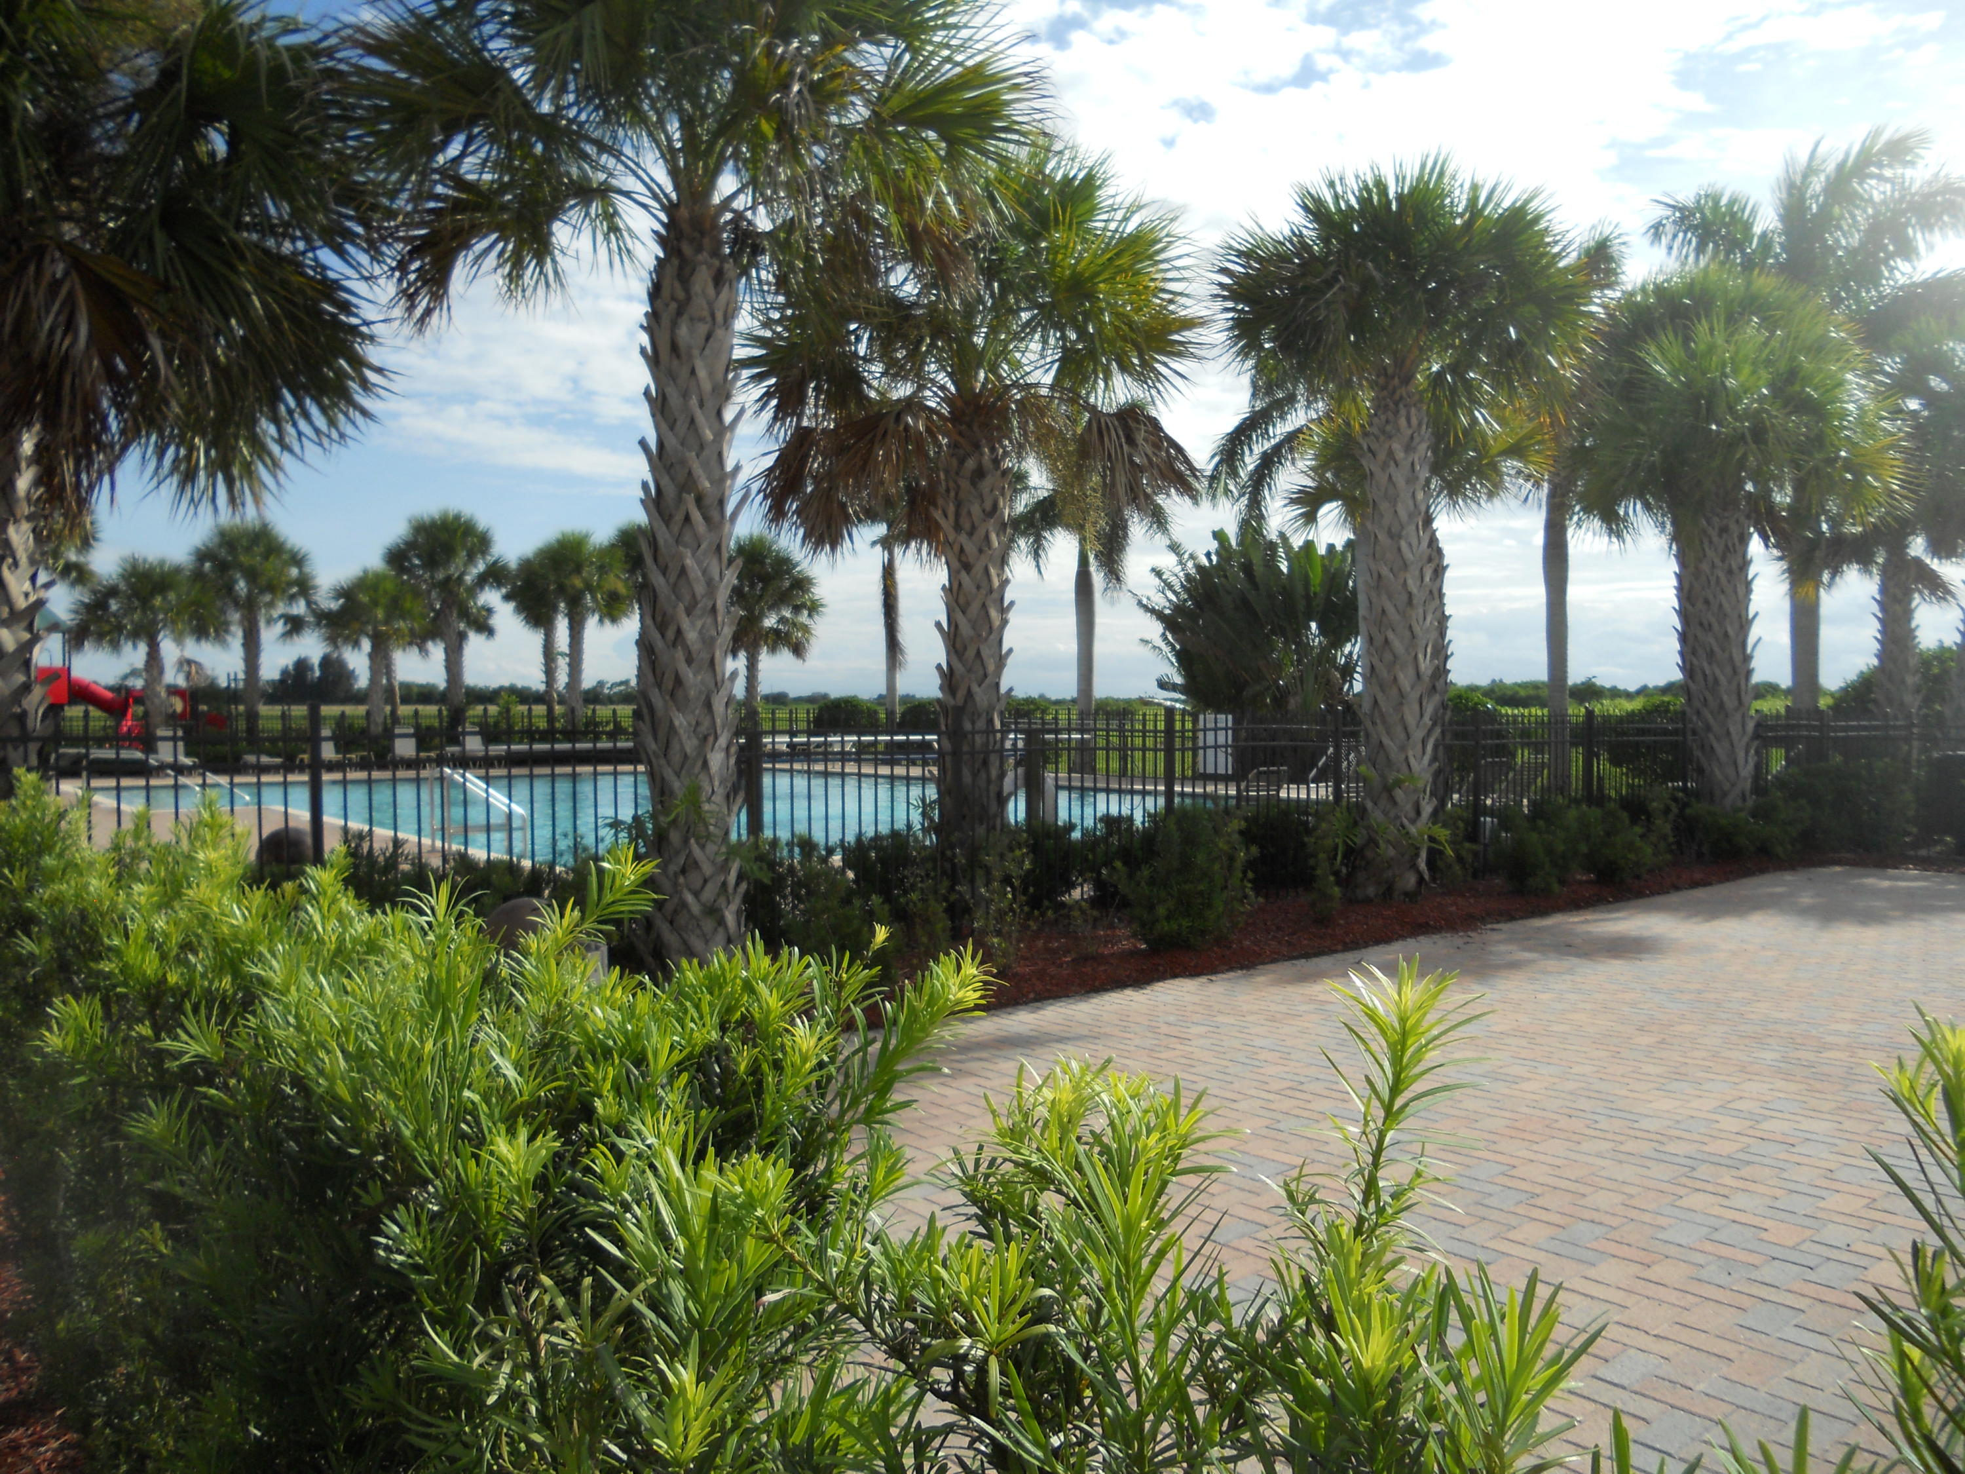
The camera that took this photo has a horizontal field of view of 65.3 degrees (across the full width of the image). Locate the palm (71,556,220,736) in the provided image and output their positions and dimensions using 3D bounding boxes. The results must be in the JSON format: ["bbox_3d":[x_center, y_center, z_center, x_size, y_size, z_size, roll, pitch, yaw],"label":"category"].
[{"bbox_3d":[-20.743,-1.960,38.000,3.650,5.020,3.500,-1,2,0],"label":"palm"}]

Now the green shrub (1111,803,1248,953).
[{"bbox_3d":[1.200,0.811,9.219,0.840,0.840,0.780,0,1,0],"label":"green shrub"}]

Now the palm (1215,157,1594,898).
[{"bbox_3d":[3.195,-1.580,11.600,2.870,5.610,2.870,-1,2,0],"label":"palm"}]

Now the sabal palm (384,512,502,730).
[{"bbox_3d":[-12.818,-2.328,36.460,2.880,6.100,2.800,0,1,0],"label":"sabal palm"}]

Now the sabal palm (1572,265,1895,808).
[{"bbox_3d":[7.143,-1.645,14.569,3.060,5.650,2.900,0,1,0],"label":"sabal palm"}]

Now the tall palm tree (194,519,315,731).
[{"bbox_3d":[-16.872,-2.121,35.464,2.950,5.720,2.900,0,1,0],"label":"tall palm tree"}]

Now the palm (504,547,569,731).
[{"bbox_3d":[-11.784,-2.369,41.500,2.500,5.530,2.500,-1,2,0],"label":"palm"}]

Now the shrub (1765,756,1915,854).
[{"bbox_3d":[8.335,0.642,14.900,1.450,0.910,1.250,-1,2,0],"label":"shrub"}]

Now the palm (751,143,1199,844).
[{"bbox_3d":[-0.051,-1.374,10.274,3.020,5.170,2.900,0,1,0],"label":"palm"}]

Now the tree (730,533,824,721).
[{"bbox_3d":[-5.709,-2.464,40.000,2.950,5.690,2.950,-1,2,0],"label":"tree"}]

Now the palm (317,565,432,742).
[{"bbox_3d":[-15.488,-1.895,39.000,2.850,4.770,2.850,-1,2,0],"label":"palm"}]

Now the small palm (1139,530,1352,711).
[{"bbox_3d":[5.311,-1.575,28.974,4.730,4.820,3.900,0,1,0],"label":"small palm"}]

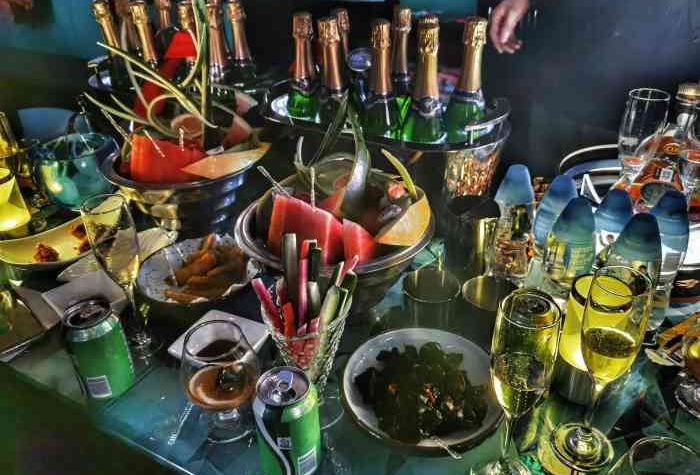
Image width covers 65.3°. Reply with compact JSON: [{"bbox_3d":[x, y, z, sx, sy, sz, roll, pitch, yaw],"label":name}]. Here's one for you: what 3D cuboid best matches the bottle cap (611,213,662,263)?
[{"bbox_3d":[0.376,-0.002,0.708,0.062,0.053,0.062,0,30,0],"label":"bottle cap"}]

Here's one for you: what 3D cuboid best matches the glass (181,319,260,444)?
[{"bbox_3d":[-0.150,0.168,0.632,0.085,0.121,0.085,-1,30,0],"label":"glass"}]

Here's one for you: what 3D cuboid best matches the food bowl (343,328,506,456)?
[{"bbox_3d":[0.088,0.191,0.656,0.190,0.053,0.190,0,30,0],"label":"food bowl"}]

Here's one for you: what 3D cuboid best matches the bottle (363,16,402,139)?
[{"bbox_3d":[0.065,-0.259,1.079,0.088,0.315,0.088,-3,30,0],"label":"bottle"}]

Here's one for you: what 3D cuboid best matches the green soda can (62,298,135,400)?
[{"bbox_3d":[-0.315,0.142,0.684,0.066,0.116,0.066,0,30,0],"label":"green soda can"}]

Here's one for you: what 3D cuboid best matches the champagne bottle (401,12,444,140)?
[{"bbox_3d":[0.136,-0.228,0.981,0.088,0.316,0.088,-2,29,0],"label":"champagne bottle"}]

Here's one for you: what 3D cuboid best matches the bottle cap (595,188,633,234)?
[{"bbox_3d":[0.369,-0.043,0.768,0.056,0.055,0.056,-2,29,1],"label":"bottle cap"}]

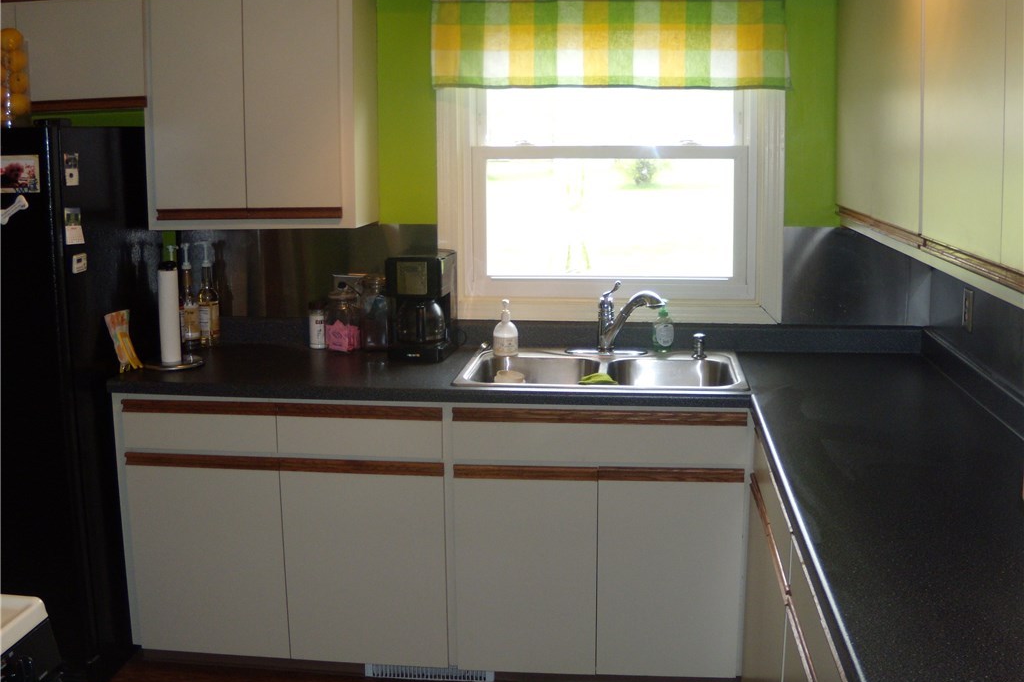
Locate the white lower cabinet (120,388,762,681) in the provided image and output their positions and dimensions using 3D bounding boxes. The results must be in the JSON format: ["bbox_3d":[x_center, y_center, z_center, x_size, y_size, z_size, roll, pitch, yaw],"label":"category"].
[{"bbox_3d":[-0.225,0.541,3.430,1.877,0.861,0.608,1,11,7],"label":"white lower cabinet"}]

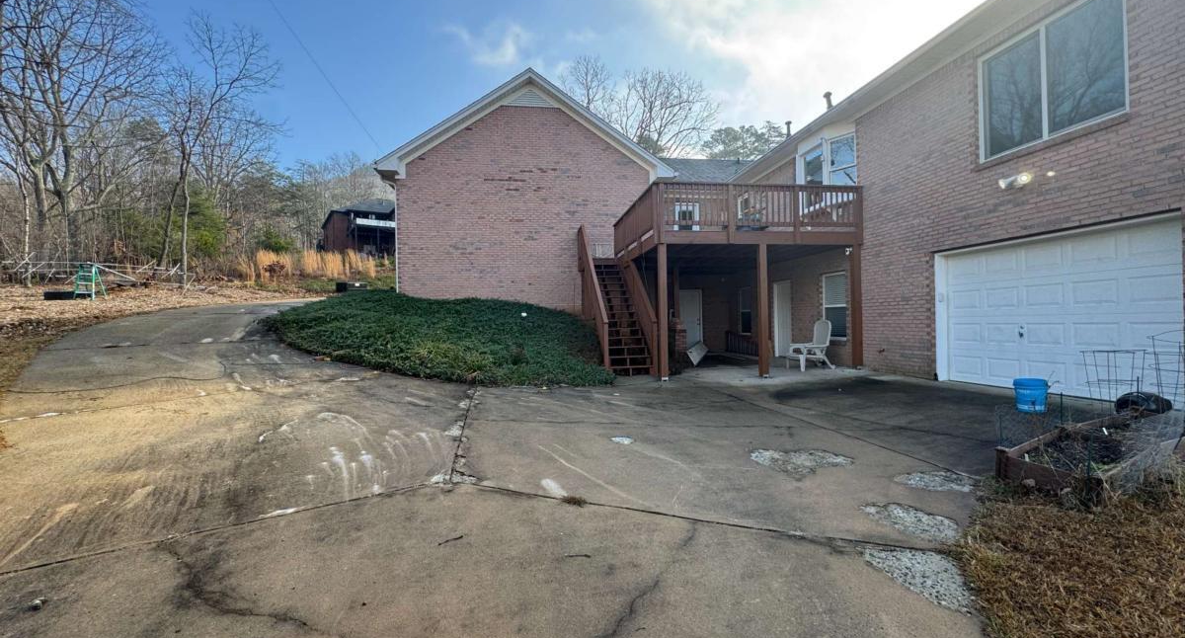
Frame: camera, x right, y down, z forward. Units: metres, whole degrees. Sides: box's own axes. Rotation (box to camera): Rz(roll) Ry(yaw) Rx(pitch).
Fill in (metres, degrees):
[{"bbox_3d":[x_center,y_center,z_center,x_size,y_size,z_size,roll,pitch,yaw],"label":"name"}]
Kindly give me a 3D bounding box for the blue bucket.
[{"bbox_3d":[5.032,0.884,5.500,0.305,0.360,0.305,-2,-1,42],"label":"blue bucket"}]

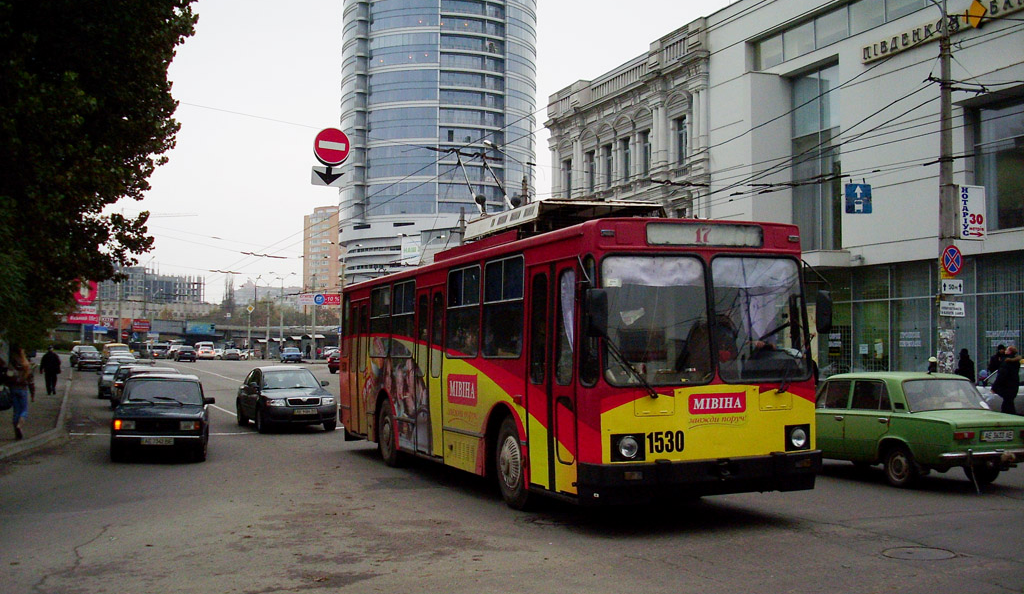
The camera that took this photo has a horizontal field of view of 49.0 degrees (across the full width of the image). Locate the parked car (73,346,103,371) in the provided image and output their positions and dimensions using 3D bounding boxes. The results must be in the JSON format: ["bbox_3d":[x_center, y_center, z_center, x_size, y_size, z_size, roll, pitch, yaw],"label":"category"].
[{"bbox_3d":[-27.587,3.994,73.000,1.700,1.550,4.300,2,-3,-27],"label":"parked car"}]

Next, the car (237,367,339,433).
[{"bbox_3d":[-5.478,2.371,26.900,1.770,1.460,4.680,1,-3,-20],"label":"car"}]

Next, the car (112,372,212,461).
[{"bbox_3d":[-6.360,2.130,20.521,1.620,1.440,4.130,1,-3,-15],"label":"car"}]

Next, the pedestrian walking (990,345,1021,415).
[{"bbox_3d":[10.108,1.862,23.000,0.520,1.690,0.520,-1,-3,31],"label":"pedestrian walking"}]

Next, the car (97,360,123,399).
[{"bbox_3d":[-15.487,3.245,44.304,1.670,1.430,4.200,1,-3,-20],"label":"car"}]

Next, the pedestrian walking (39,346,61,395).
[{"bbox_3d":[-16.433,2.615,40.000,0.620,1.750,0.400,1,-3,-21],"label":"pedestrian walking"}]

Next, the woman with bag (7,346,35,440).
[{"bbox_3d":[-9.005,1.752,20.640,0.550,1.720,0.500,1,-3,-20],"label":"woman with bag"}]

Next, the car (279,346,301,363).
[{"bbox_3d":[-21.074,5.568,107.000,1.610,1.440,4.070,1,-3,-21],"label":"car"}]

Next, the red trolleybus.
[{"bbox_3d":[-0.036,0.812,16.069,2.540,3.460,11.301,1,-3,-21],"label":"red trolleybus"}]

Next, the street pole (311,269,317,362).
[{"bbox_3d":[-20.806,2.015,118.000,0.360,9.100,0.360,1,-3,-21],"label":"street pole"}]

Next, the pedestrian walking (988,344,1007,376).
[{"bbox_3d":[11.359,1.965,26.300,0.520,1.750,0.380,2,-3,-27],"label":"pedestrian walking"}]

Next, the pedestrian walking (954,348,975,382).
[{"bbox_3d":[10.893,2.102,27.000,0.450,1.720,0.520,-1,-3,28],"label":"pedestrian walking"}]

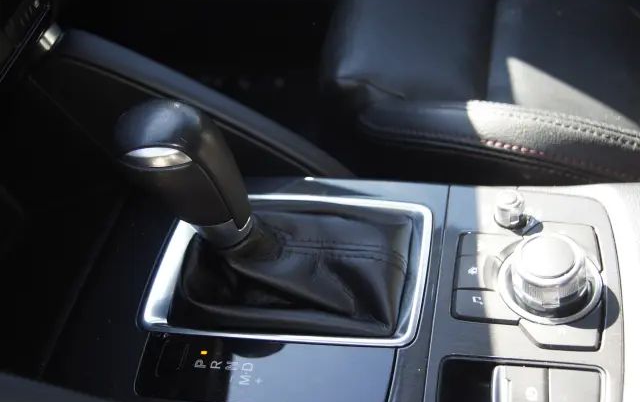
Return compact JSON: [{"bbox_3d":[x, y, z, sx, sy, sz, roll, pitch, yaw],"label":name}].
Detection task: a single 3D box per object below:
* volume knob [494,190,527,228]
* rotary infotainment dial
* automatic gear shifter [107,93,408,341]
[{"bbox_3d":[0.126,0.005,0.494,0.021,0.023,0.021,2,51,18],"label":"volume knob"},{"bbox_3d":[0.140,0.043,0.456,0.062,0.031,0.062,2,51,18],"label":"rotary infotainment dial"},{"bbox_3d":[-0.037,-0.001,0.466,0.174,0.148,0.107,2,51,18],"label":"automatic gear shifter"}]

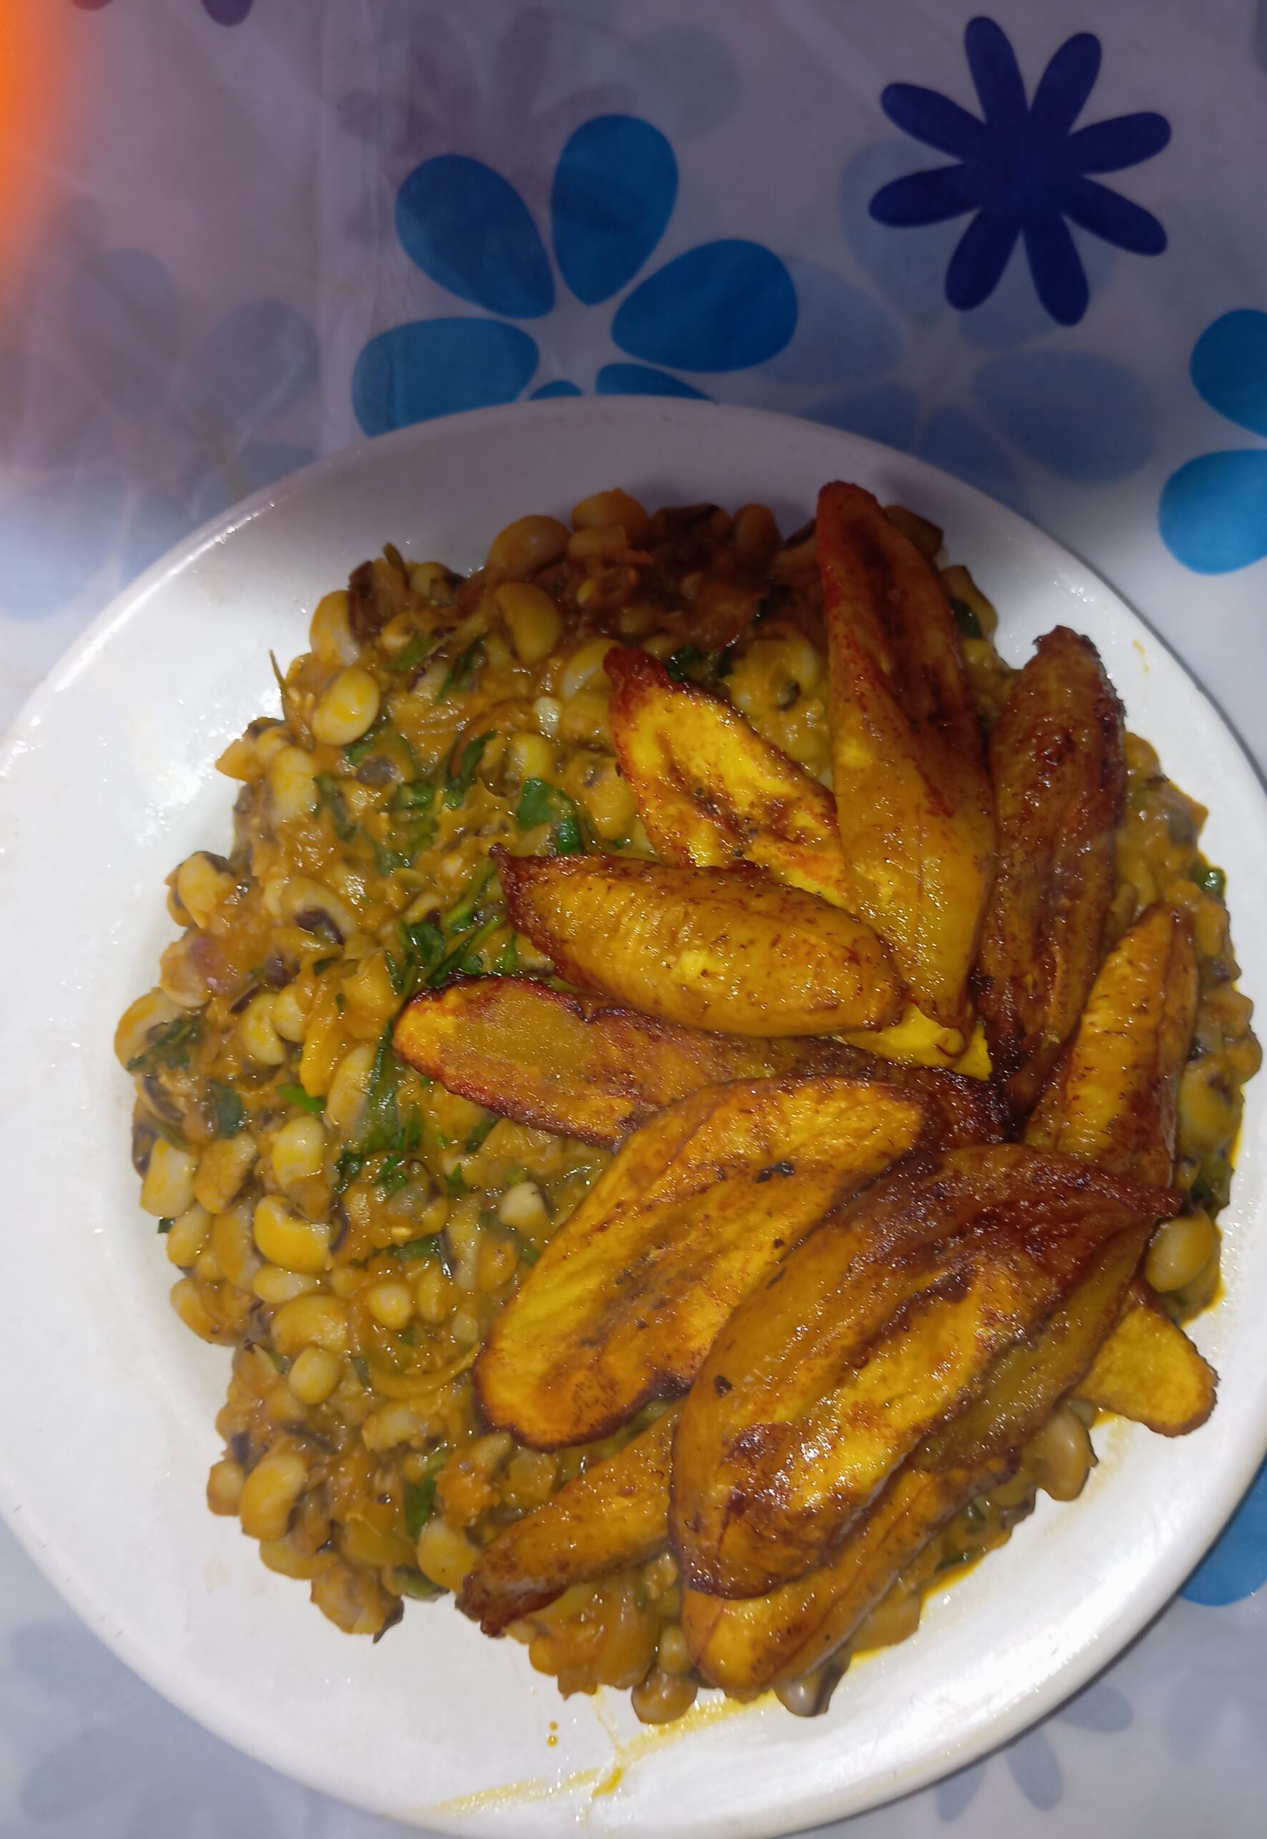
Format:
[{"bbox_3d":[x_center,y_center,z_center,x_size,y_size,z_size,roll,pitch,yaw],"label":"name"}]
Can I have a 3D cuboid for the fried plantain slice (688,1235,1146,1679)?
[{"bbox_3d":[0.046,0.084,0.240,0.101,0.014,0.028,-45,99,-4],"label":"fried plantain slice"}]

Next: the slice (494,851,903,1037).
[{"bbox_3d":[0.009,0.004,0.231,0.066,0.018,0.025,10,89,-1],"label":"slice"}]

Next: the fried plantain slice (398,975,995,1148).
[{"bbox_3d":[0.011,0.026,0.240,0.100,0.012,0.023,10,86,-2],"label":"fried plantain slice"}]

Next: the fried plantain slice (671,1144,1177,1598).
[{"bbox_3d":[0.039,0.065,0.229,0.040,0.014,0.094,44,87,-7],"label":"fried plantain slice"}]

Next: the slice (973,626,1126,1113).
[{"bbox_3d":[0.070,-0.009,0.245,0.023,0.016,0.080,6,86,-10],"label":"slice"}]

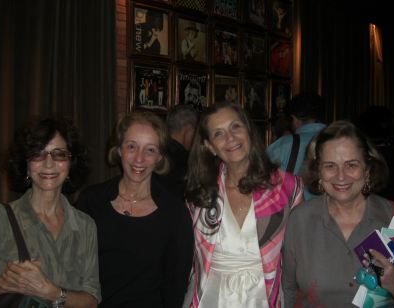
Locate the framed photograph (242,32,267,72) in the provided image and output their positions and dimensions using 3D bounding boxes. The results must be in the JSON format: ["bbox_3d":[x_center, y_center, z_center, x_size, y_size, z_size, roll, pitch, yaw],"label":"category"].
[{"bbox_3d":[0.560,-0.945,4.260,0.350,0.355,0.030,-3,3,-45],"label":"framed photograph"}]

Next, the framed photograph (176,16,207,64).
[{"bbox_3d":[-0.035,-0.915,3.660,0.350,0.355,0.030,-3,3,-45],"label":"framed photograph"}]

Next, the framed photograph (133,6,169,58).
[{"bbox_3d":[-0.330,-0.900,3.370,0.350,0.355,0.030,-3,3,-45],"label":"framed photograph"}]

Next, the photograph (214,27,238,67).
[{"bbox_3d":[0.262,-0.930,3.960,0.350,0.355,0.030,-3,3,-45],"label":"photograph"}]

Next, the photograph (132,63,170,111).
[{"bbox_3d":[-0.330,-0.485,3.380,0.350,0.355,0.030,-3,3,-45],"label":"photograph"}]

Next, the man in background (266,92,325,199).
[{"bbox_3d":[0.615,0.500,2.620,0.540,1.720,0.360,-2,3,-34],"label":"man in background"}]

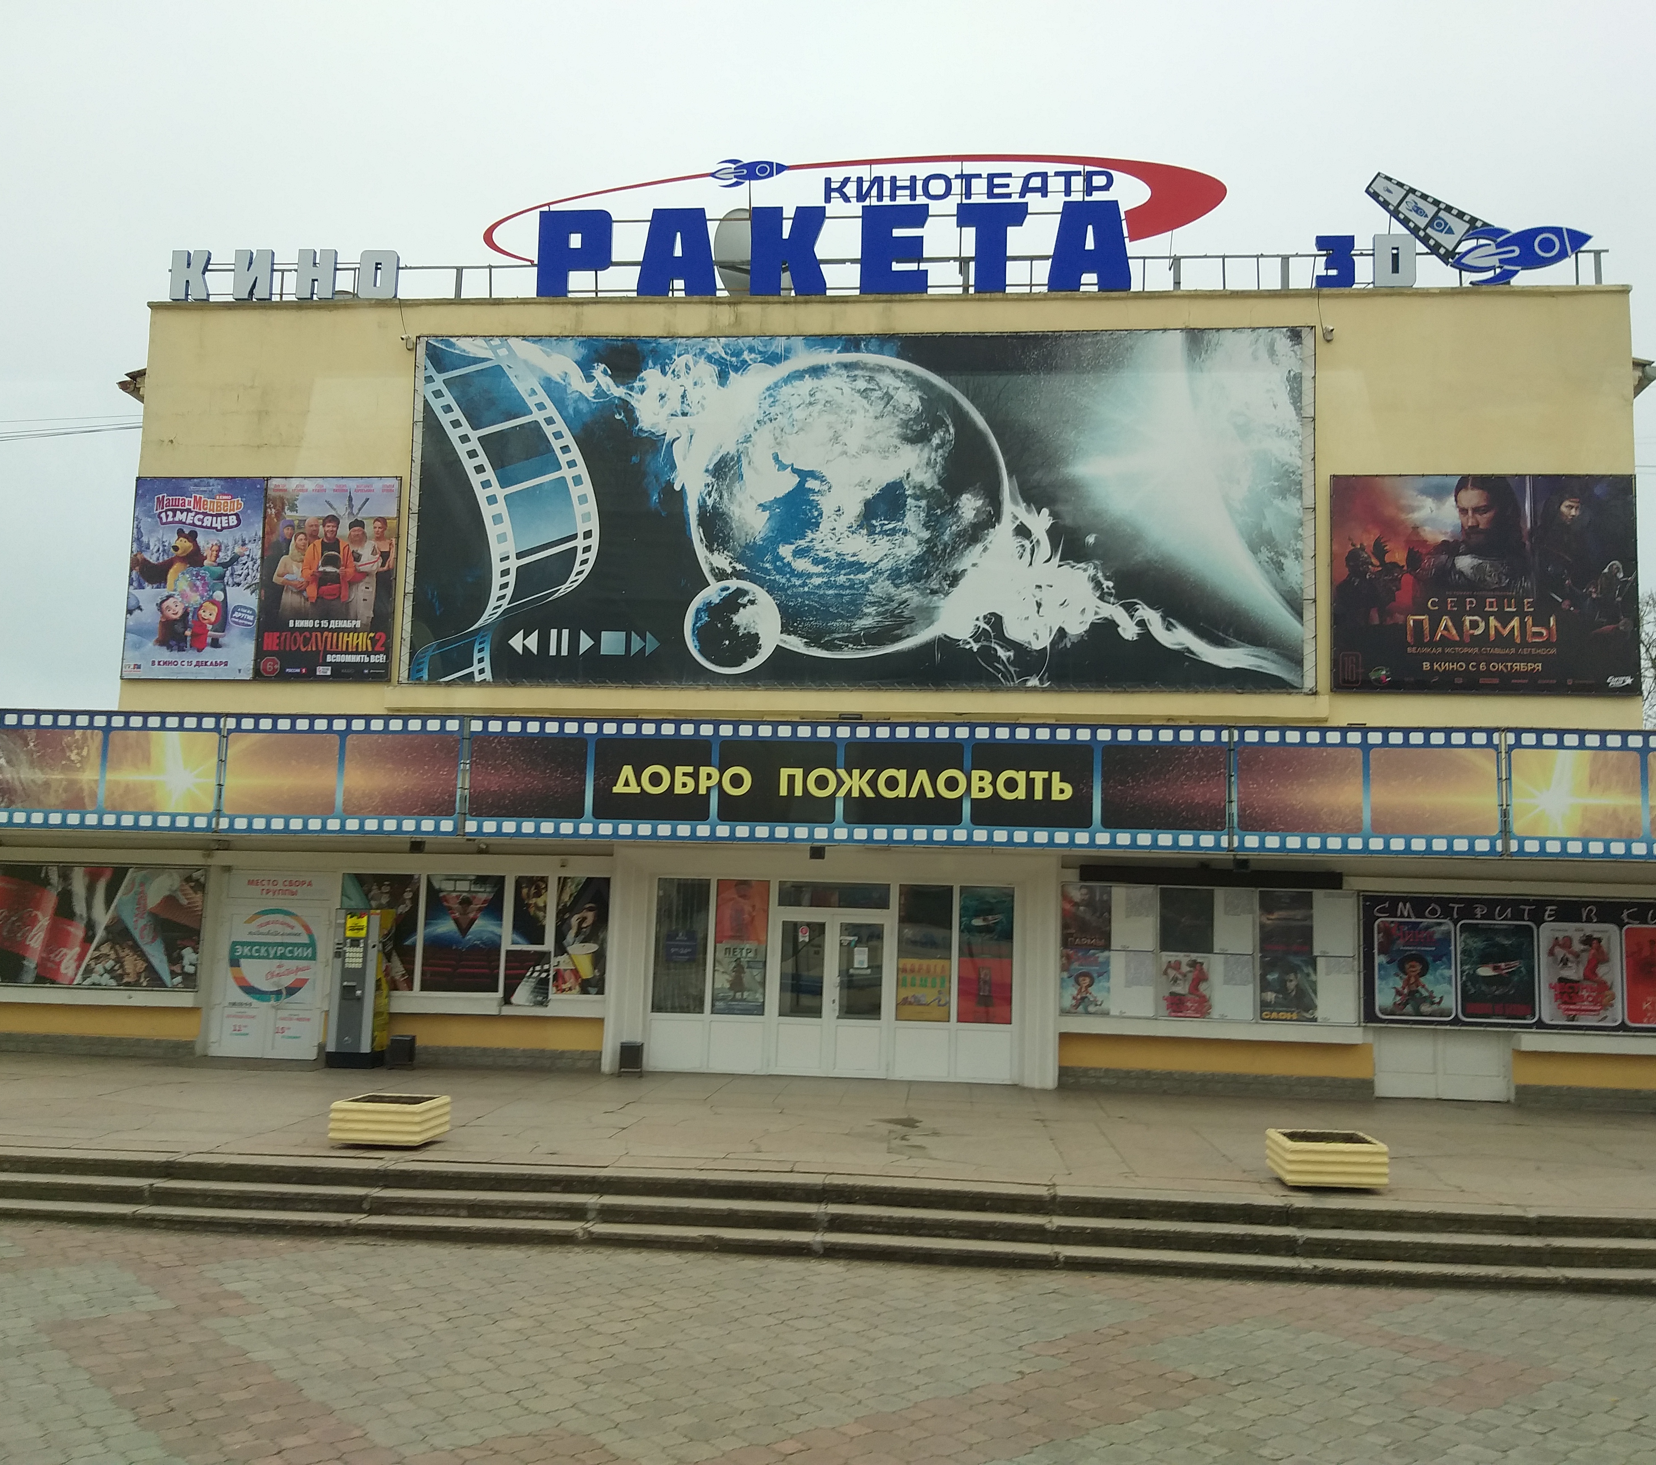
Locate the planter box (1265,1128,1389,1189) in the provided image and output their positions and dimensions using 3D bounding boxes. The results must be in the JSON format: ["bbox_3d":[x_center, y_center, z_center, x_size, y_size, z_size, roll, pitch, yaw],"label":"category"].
[{"bbox_3d":[3.971,3.405,11.736,0.760,0.310,0.810,1,-5,5],"label":"planter box"}]

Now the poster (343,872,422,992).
[{"bbox_3d":[-5.685,2.544,18.672,0.990,1.488,0.030,1,-6,5],"label":"poster"}]

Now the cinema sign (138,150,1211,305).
[{"bbox_3d":[-2.054,-7.116,20.778,15.109,1.935,0.350,1,-6,5],"label":"cinema sign"}]

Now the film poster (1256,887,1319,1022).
[{"bbox_3d":[5.500,2.669,17.545,0.681,1.554,0.030,1,-6,5],"label":"film poster"}]

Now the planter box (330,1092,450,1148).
[{"bbox_3d":[-3.916,3.490,13.181,0.810,0.325,0.780,1,-6,7],"label":"planter box"}]

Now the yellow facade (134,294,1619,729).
[{"bbox_3d":[0.338,-2.856,18.973,19.164,5.531,0.500,1,-5,5],"label":"yellow facade"}]

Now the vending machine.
[{"bbox_3d":[-5.427,2.973,17.117,0.535,1.800,0.520,1,-5,5],"label":"vending machine"}]

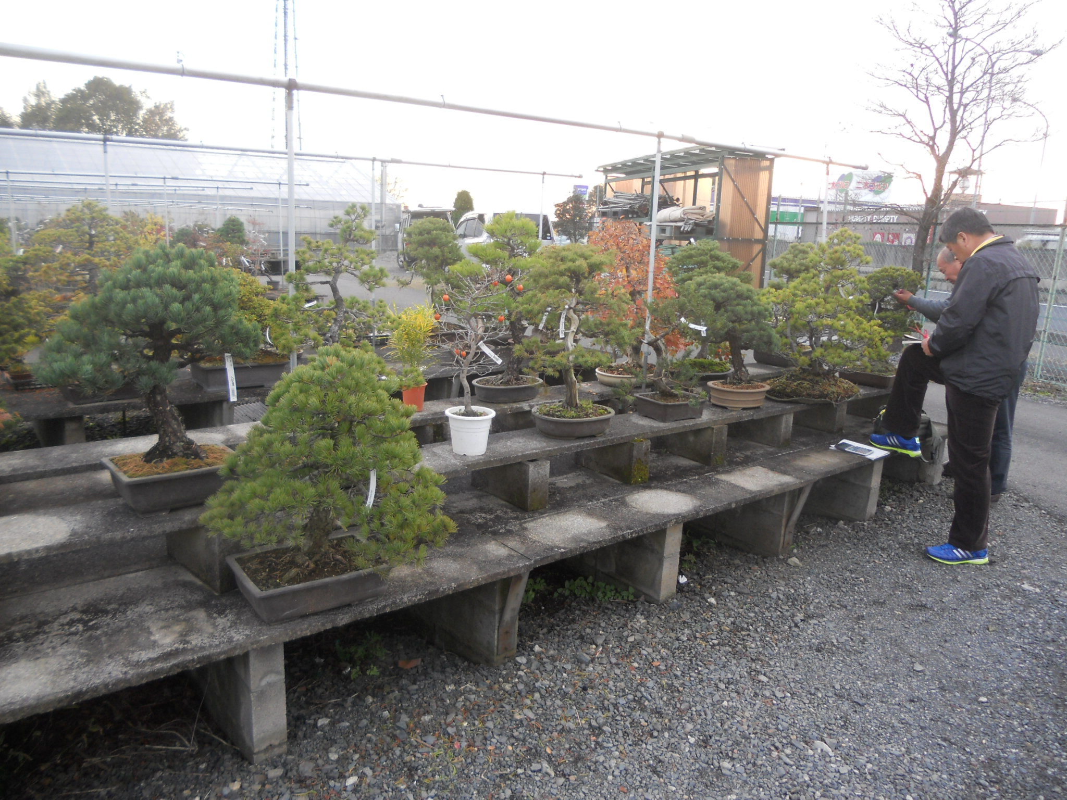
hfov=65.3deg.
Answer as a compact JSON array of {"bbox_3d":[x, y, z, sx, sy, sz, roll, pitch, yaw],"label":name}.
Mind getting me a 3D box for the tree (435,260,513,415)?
[{"bbox_3d":[-0.220,-0.229,3.070,0.310,0.570,0.290,-7,15,-40],"label":"tree"}]

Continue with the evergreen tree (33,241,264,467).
[{"bbox_3d":[-1.180,-0.137,2.564,0.660,0.668,0.600,-8,16,-38],"label":"evergreen tree"}]

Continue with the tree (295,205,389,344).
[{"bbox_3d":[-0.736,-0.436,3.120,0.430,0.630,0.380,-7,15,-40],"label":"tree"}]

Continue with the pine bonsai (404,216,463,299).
[{"bbox_3d":[-0.854,-1.070,7.196,0.580,0.972,0.550,-8,16,-38],"label":"pine bonsai"}]

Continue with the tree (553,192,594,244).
[{"bbox_3d":[1.069,-4.418,22.000,1.150,2.200,1.100,2,11,0],"label":"tree"}]

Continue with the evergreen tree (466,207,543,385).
[{"bbox_3d":[-0.152,-0.506,4.157,0.460,0.847,0.420,-8,16,-38],"label":"evergreen tree"}]

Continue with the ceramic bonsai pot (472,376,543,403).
[{"bbox_3d":[-0.138,-0.055,4.258,0.400,0.083,0.310,-8,16,-38],"label":"ceramic bonsai pot"}]

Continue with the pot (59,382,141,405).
[{"bbox_3d":[-1.934,-0.043,3.748,0.330,0.085,0.220,-7,15,-40],"label":"pot"}]

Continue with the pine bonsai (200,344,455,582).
[{"bbox_3d":[-0.590,0.173,2.380,0.700,0.660,0.630,-7,15,-40],"label":"pine bonsai"}]

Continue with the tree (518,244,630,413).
[{"bbox_3d":[0.178,-0.316,3.659,0.490,0.726,0.440,-8,16,-38],"label":"tree"}]

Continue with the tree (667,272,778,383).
[{"bbox_3d":[0.989,-0.374,4.320,0.550,0.570,0.490,-7,15,-40],"label":"tree"}]

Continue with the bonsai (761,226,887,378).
[{"bbox_3d":[1.625,-0.536,4.630,0.700,0.820,0.600,-7,15,-40],"label":"bonsai"}]

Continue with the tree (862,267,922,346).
[{"bbox_3d":[2.269,-0.534,5.288,0.420,0.637,0.400,-8,16,-38],"label":"tree"}]

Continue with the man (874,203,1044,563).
[{"bbox_3d":[2.101,-0.065,4.127,0.740,1.698,0.540,8,14,25],"label":"man"}]

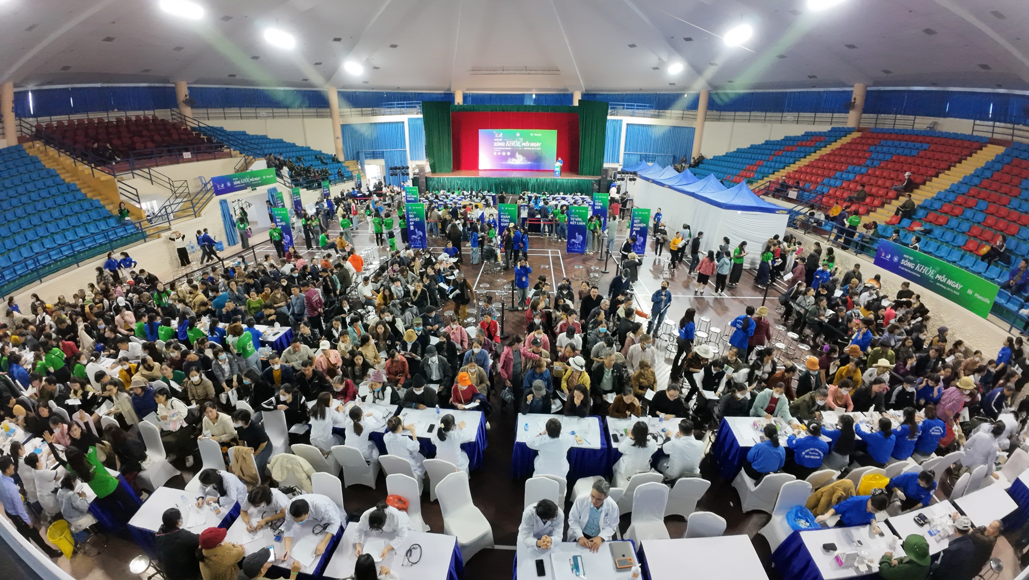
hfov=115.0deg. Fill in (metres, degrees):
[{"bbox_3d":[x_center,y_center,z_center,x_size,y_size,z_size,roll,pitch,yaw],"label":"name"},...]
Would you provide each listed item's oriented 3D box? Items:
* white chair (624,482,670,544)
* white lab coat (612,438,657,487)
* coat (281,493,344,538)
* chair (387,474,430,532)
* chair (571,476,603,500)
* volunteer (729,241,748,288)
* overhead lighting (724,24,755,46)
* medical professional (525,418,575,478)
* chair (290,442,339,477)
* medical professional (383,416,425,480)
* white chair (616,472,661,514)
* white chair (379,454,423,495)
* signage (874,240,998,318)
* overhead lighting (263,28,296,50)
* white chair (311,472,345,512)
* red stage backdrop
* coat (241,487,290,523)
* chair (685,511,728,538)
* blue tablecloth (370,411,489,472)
[{"bbox_3d":[1.588,2.824,3.800,0.430,0.930,0.540,2,22,2],"label":"white chair"},{"bbox_3d":[1.599,2.259,4.381,0.500,0.720,0.500,-1,22,-4],"label":"white lab coat"},{"bbox_3d":[-2.152,2.506,3.592,0.530,0.660,0.560,3,22,5],"label":"coat"},{"bbox_3d":[-1.290,2.682,3.832,0.440,0.900,0.500,4,25,8],"label":"chair"},{"bbox_3d":[1.033,2.652,4.195,0.430,0.930,0.540,1,22,0],"label":"chair"},{"bbox_3d":[7.405,-0.855,10.788,0.360,1.570,0.480,14,28,27],"label":"volunteer"},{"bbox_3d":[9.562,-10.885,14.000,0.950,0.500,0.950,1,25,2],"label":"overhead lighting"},{"bbox_3d":[0.520,2.429,4.630,0.620,1.220,0.720,1,25,3],"label":"medical professional"},{"bbox_3d":[-2.680,2.322,4.603,0.440,0.900,0.500,3,25,7],"label":"chair"},{"bbox_3d":[-1.540,2.304,4.808,0.520,1.220,0.660,2,25,5],"label":"medical professional"},{"bbox_3d":[1.660,2.644,4.525,0.450,0.930,0.550,1,25,2],"label":"white chair"},{"bbox_3d":[-1.550,2.489,4.728,0.460,0.950,0.560,2,25,4],"label":"white chair"},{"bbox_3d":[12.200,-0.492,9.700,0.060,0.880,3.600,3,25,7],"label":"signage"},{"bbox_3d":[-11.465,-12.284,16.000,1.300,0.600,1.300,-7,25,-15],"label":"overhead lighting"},{"bbox_3d":[-2.210,2.669,3.860,0.440,0.900,0.500,4,25,8],"label":"white chair"},{"bbox_3d":[0.050,-14.818,33.359,13.200,5.800,2.000,1,25,2],"label":"red stage backdrop"},{"bbox_3d":[-2.850,2.518,3.937,0.520,0.630,0.460,2,25,5],"label":"coat"},{"bbox_3d":[2.010,2.859,3.452,0.440,0.900,0.500,2,25,4],"label":"chair"},{"bbox_3d":[-1.174,2.359,5.036,1.330,0.760,0.660,1,22,0],"label":"blue tablecloth"}]

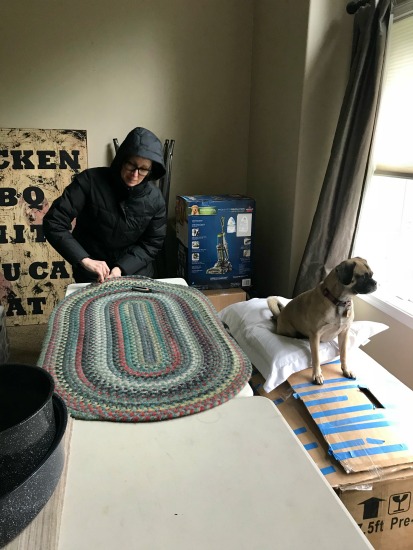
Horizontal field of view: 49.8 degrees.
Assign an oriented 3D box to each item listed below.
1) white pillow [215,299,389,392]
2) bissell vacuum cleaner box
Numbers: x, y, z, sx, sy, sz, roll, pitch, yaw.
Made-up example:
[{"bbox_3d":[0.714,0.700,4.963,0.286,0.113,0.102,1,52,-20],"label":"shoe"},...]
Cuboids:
[{"bbox_3d":[0.380,0.218,1.784,0.570,0.150,0.540,-5,17,-22],"label":"white pillow"},{"bbox_3d":[0.056,-0.227,3.041,0.451,0.585,0.323,-4,16,-16],"label":"bissell vacuum cleaner box"}]

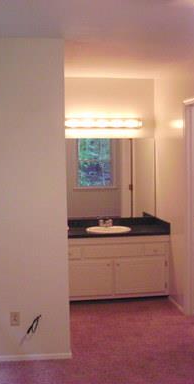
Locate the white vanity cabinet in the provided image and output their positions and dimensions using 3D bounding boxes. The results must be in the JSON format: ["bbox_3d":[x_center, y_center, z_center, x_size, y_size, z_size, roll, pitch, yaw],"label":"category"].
[{"bbox_3d":[0.144,0.788,6.119,1.180,0.716,0.565,-1,4,-9],"label":"white vanity cabinet"}]

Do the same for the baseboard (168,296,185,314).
[{"bbox_3d":[0.797,1.125,5.699,0.018,0.065,0.520,-1,4,-9],"label":"baseboard"}]

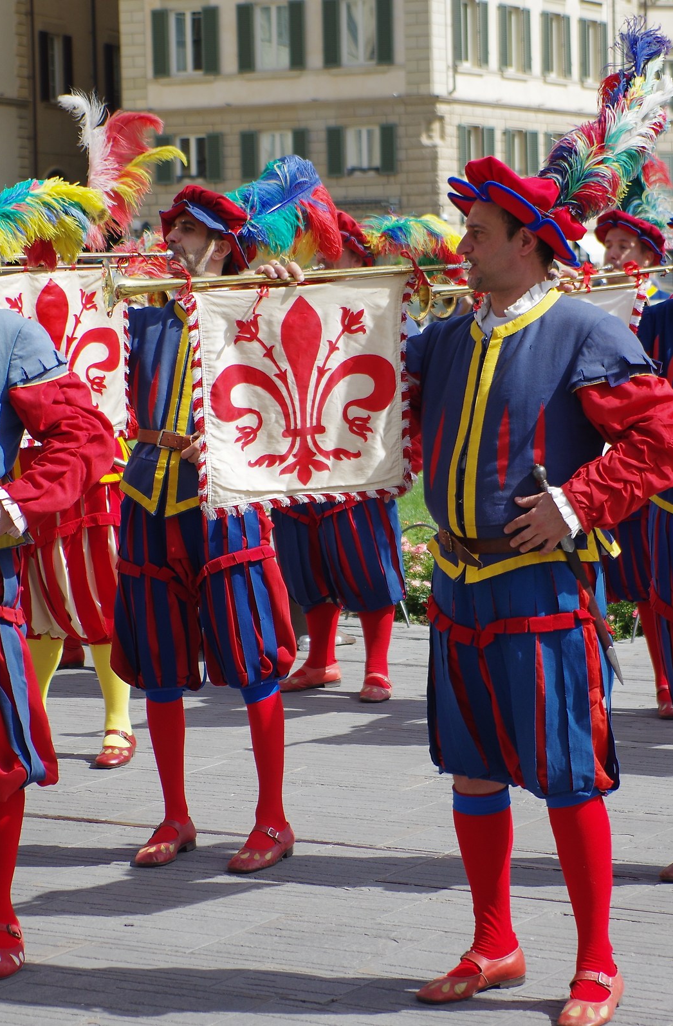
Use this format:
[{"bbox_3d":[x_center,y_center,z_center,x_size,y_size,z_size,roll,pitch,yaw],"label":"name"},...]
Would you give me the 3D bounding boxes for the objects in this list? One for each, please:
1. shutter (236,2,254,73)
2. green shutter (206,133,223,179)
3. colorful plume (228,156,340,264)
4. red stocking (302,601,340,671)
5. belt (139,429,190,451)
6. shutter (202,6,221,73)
[{"bbox_3d":[-2.824,-14.754,89.010,0.580,2.100,0.050,1,6,27],"label":"shutter"},{"bbox_3d":[-3.480,-10.188,82.000,0.600,1.300,0.060,2,6,32],"label":"green shutter"},{"bbox_3d":[-0.143,-0.833,7.900,0.300,0.285,0.260,-2,5,-15],"label":"colorful plume"},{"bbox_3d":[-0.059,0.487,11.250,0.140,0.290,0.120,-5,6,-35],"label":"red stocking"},{"bbox_3d":[-0.367,-0.202,7.760,0.360,0.060,0.280,3,6,42],"label":"belt"},{"bbox_3d":[-3.903,-14.752,89.569,0.580,2.110,0.050,1,6,27],"label":"shutter"}]

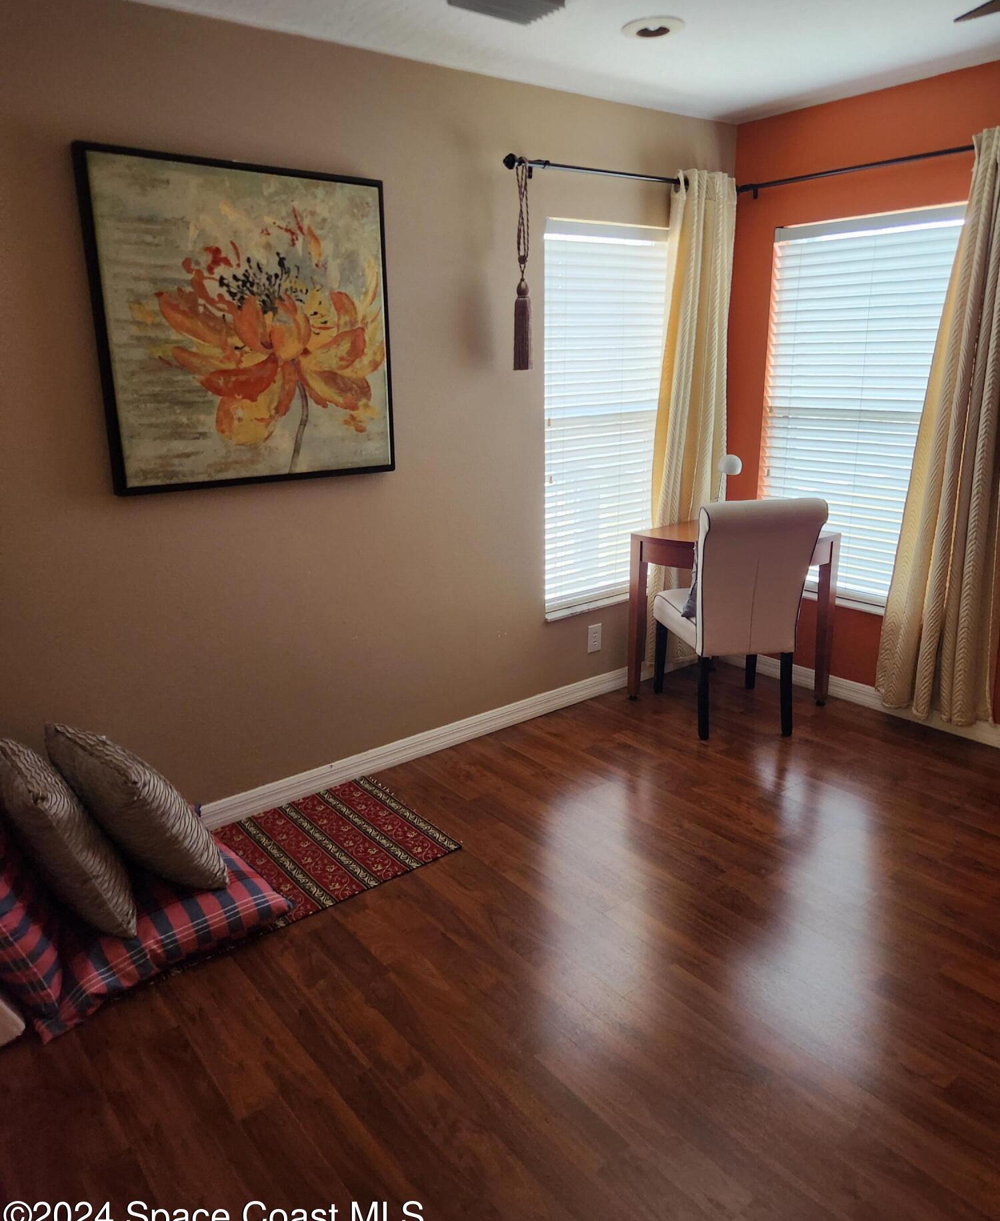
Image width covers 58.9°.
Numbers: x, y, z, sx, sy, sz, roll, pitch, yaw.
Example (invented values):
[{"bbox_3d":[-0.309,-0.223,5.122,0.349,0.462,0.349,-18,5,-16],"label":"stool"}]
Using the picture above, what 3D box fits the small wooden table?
[{"bbox_3d":[1.022,0.003,3.994,0.890,0.766,0.630,1,17,7],"label":"small wooden table"}]

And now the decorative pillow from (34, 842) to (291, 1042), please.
[{"bbox_3d":[-1.032,0.803,2.515,0.660,0.140,0.660,-14,21,-36],"label":"decorative pillow"}]

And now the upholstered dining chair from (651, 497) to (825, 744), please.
[{"bbox_3d":[0.960,-0.017,3.671,0.500,0.990,0.650,-2,17,-4],"label":"upholstered dining chair"}]

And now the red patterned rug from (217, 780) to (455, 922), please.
[{"bbox_3d":[-0.768,0.800,2.755,1.160,0.010,0.640,-14,21,-36],"label":"red patterned rug"}]

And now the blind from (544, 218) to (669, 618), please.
[{"bbox_3d":[0.536,-0.824,3.814,0.880,1.550,0.060,-14,21,-36],"label":"blind"}]

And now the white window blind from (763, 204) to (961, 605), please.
[{"bbox_3d":[1.495,-0.807,3.697,0.060,1.550,0.900,-14,21,-36],"label":"white window blind"}]

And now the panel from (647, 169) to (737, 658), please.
[{"bbox_3d":[0.846,-0.788,3.937,0.490,2.110,0.130,-14,21,-36],"label":"panel"}]

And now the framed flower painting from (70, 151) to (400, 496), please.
[{"bbox_3d":[-0.746,-0.858,2.707,0.920,0.920,0.045,-14,21,-36],"label":"framed flower painting"}]

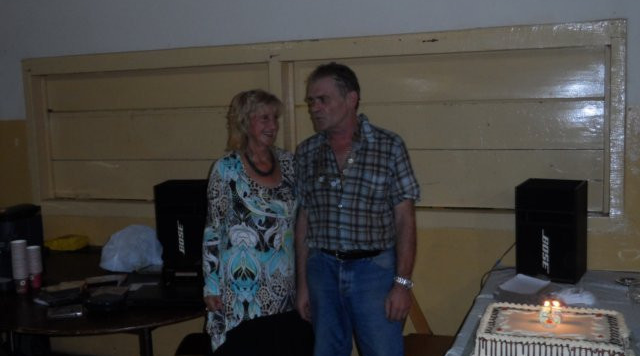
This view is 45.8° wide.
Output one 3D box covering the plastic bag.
[{"bbox_3d":[-1.006,0.366,4.046,0.330,0.220,0.270,-4,7,-11],"label":"plastic bag"}]

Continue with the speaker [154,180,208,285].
[{"bbox_3d":[-0.741,0.236,4.226,0.261,0.415,0.230,-1,7,7],"label":"speaker"}]

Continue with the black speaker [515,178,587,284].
[{"bbox_3d":[1.055,0.236,3.448,0.261,0.415,0.230,2,8,31],"label":"black speaker"}]

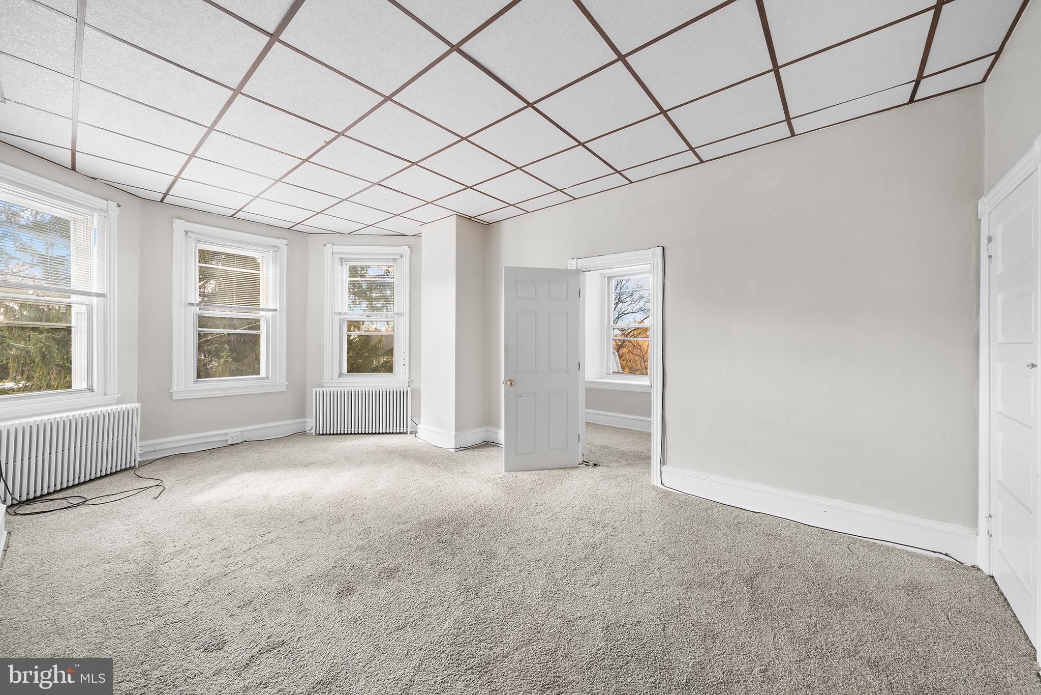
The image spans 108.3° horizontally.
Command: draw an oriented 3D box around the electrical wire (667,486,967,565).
[{"bbox_3d":[1.952,1.246,2.750,1.730,0.050,0.030,1,1,40],"label":"electrical wire"}]

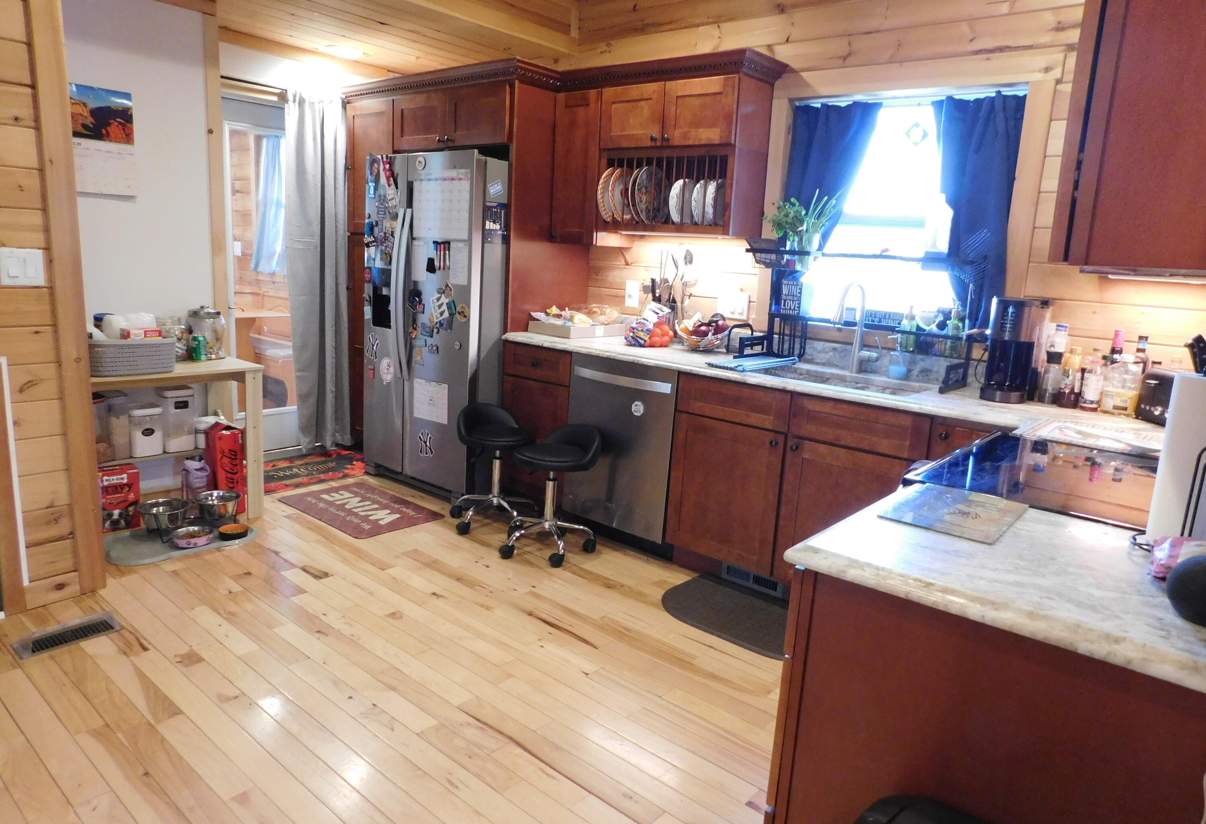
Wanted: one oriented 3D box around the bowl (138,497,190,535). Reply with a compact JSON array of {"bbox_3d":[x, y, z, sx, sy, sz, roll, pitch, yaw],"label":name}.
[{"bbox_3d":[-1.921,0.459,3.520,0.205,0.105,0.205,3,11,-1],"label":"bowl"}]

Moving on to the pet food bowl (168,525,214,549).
[{"bbox_3d":[-1.764,0.536,3.436,0.176,0.050,0.176,3,11,-1],"label":"pet food bowl"}]

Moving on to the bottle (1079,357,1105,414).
[{"bbox_3d":[1.633,-0.090,2.666,0.064,0.172,0.064,13,15,40],"label":"bottle"}]

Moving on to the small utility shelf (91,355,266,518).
[{"bbox_3d":[-2.033,0.152,3.587,0.460,0.725,0.860,13,15,40],"label":"small utility shelf"}]

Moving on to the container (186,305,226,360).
[{"bbox_3d":[-1.932,-0.392,3.909,0.178,0.255,0.178,13,14,38],"label":"container"}]

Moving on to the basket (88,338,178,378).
[{"bbox_3d":[-2.048,-0.241,3.402,0.260,0.145,0.370,13,14,38],"label":"basket"}]

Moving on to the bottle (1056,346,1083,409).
[{"bbox_3d":[1.597,-0.116,2.719,0.070,0.200,0.070,13,15,40],"label":"bottle"}]

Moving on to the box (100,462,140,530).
[{"bbox_3d":[-2.168,0.388,3.558,0.100,0.275,0.185,14,15,42],"label":"box"}]

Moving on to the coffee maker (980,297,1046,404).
[{"bbox_3d":[1.449,-0.225,2.823,0.180,0.355,0.300,11,14,34],"label":"coffee maker"}]

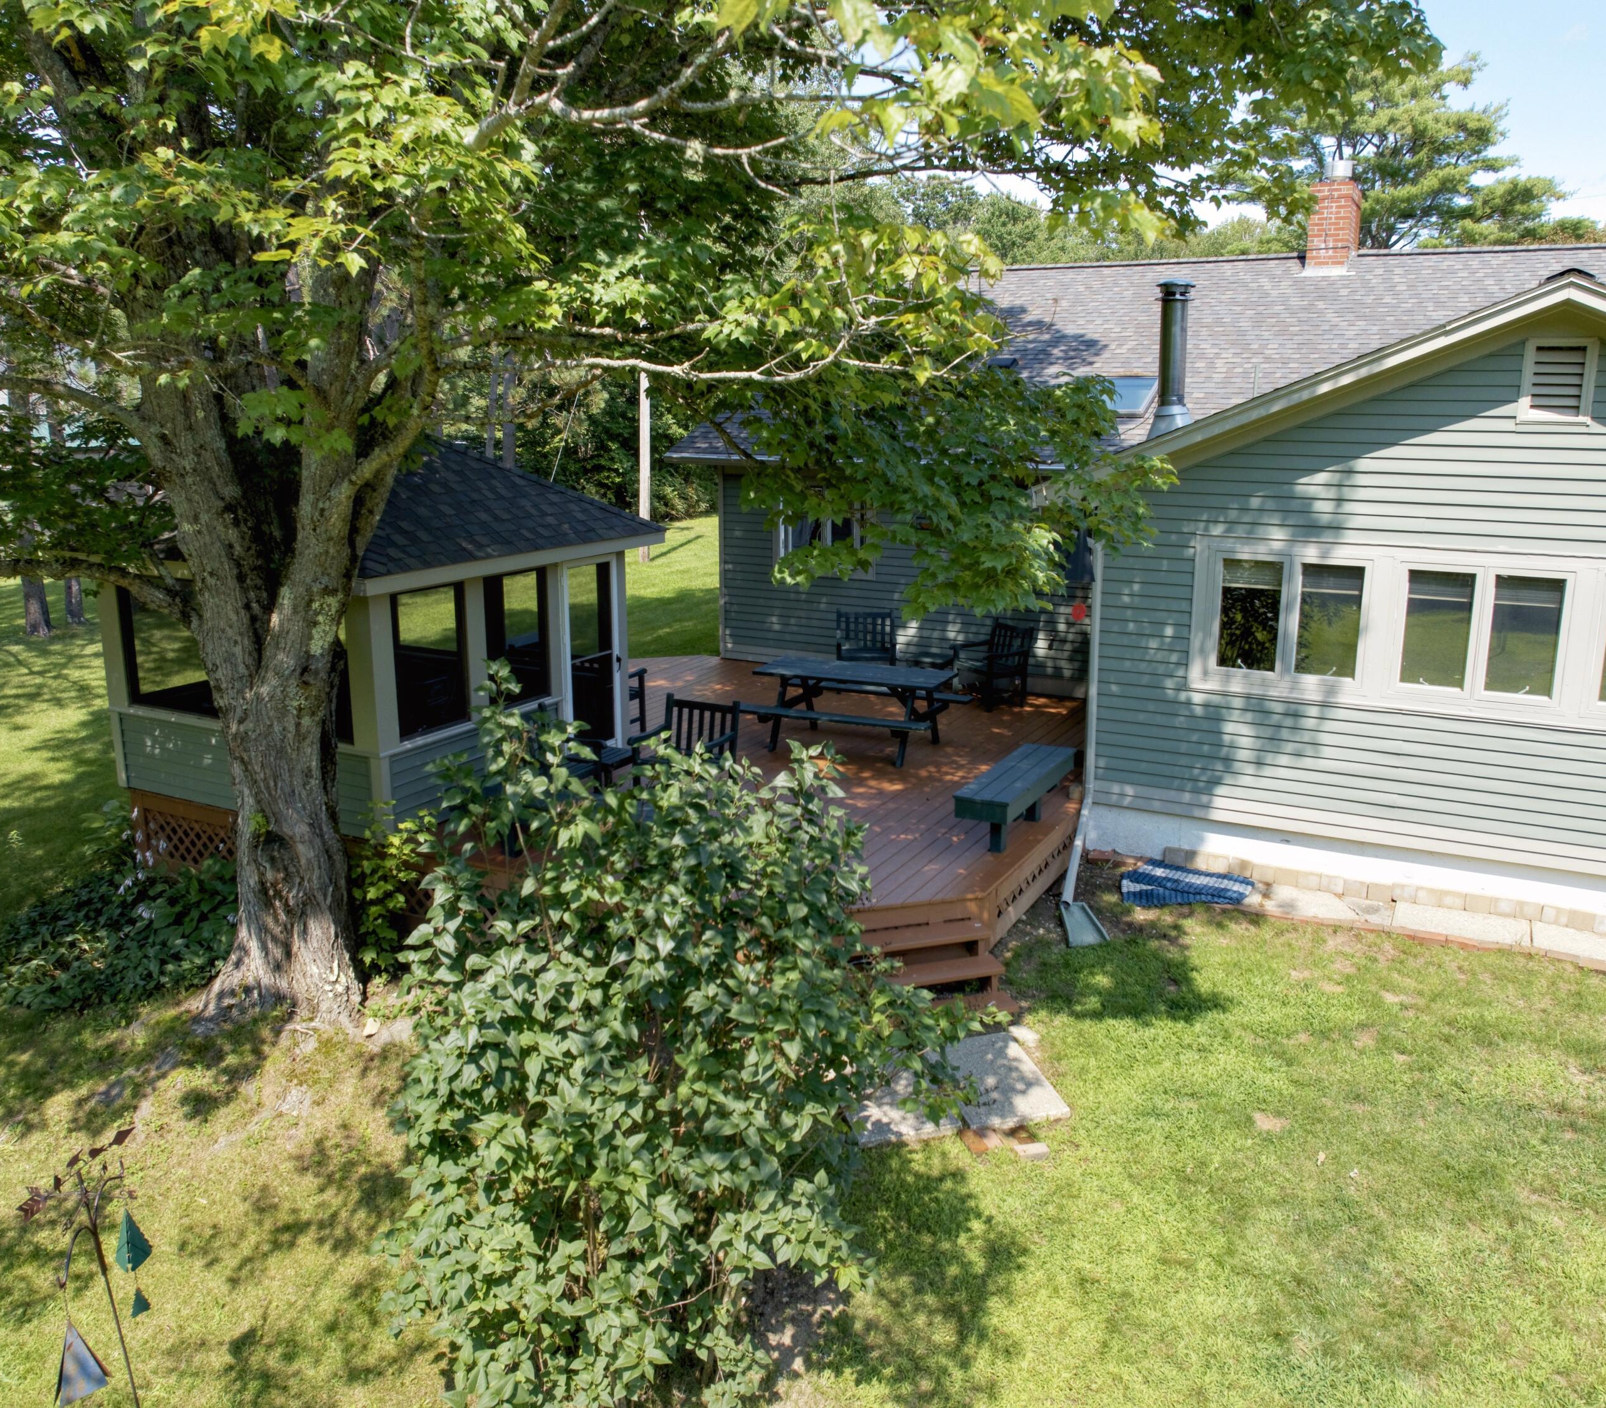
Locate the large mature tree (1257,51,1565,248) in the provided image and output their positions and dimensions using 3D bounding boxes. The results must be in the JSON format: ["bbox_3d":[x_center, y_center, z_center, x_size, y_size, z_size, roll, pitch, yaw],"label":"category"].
[{"bbox_3d":[17.615,-12.421,39.769,9.500,14.300,9.500,6,14,22],"label":"large mature tree"}]

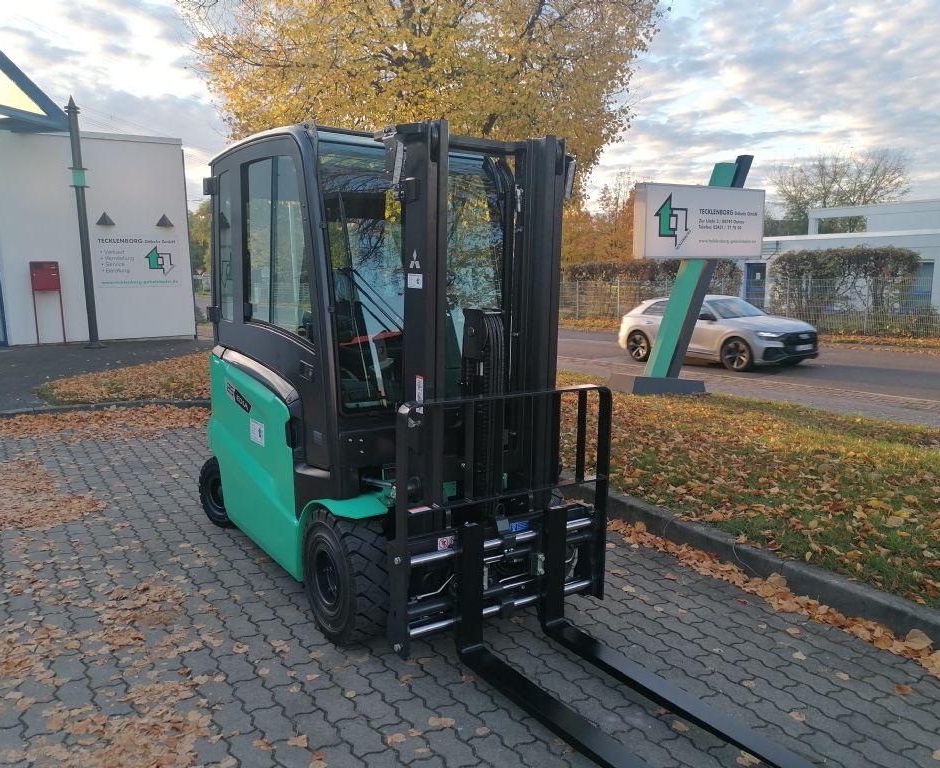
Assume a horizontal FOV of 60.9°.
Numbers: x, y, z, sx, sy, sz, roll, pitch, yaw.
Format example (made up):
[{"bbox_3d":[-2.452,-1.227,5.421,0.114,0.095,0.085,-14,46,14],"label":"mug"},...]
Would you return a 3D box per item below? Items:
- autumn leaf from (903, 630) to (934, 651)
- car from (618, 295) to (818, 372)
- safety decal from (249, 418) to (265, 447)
[{"bbox_3d":[1.829,1.043,3.247,0.110,0.070,0.050,2,9,15],"label":"autumn leaf"},{"bbox_3d":[5.809,-1.298,19.032,2.020,1.700,4.980,-5,9,-32],"label":"car"},{"bbox_3d":[-1.083,0.249,4.076,0.005,0.118,0.205,-3,9,-33],"label":"safety decal"}]

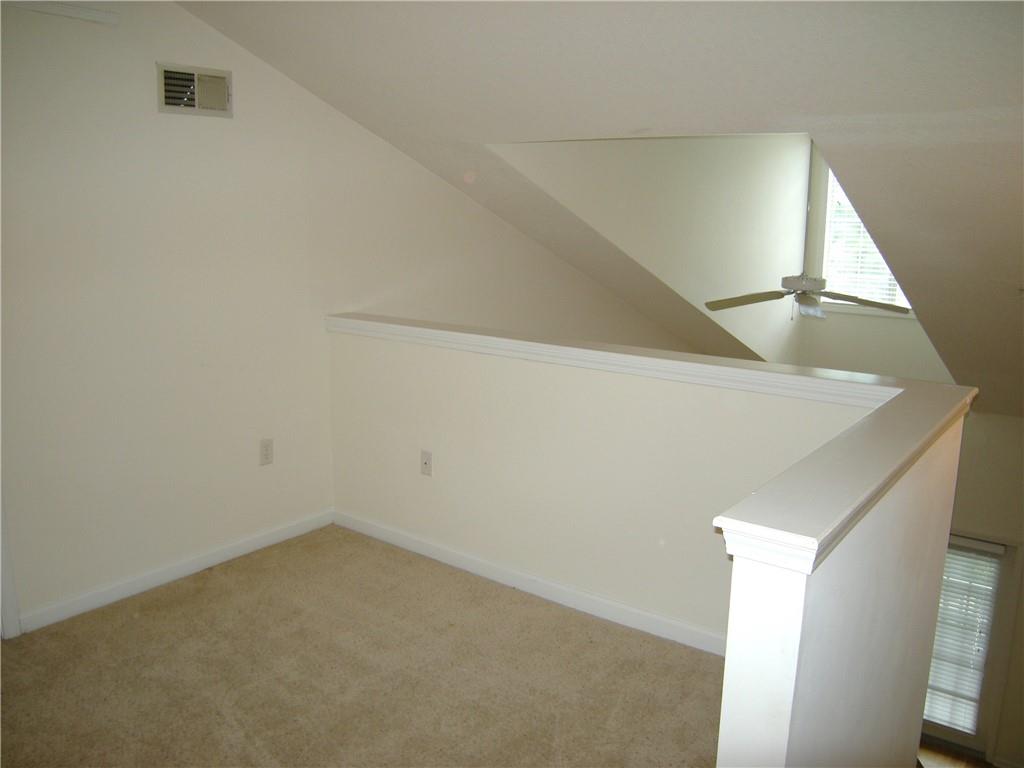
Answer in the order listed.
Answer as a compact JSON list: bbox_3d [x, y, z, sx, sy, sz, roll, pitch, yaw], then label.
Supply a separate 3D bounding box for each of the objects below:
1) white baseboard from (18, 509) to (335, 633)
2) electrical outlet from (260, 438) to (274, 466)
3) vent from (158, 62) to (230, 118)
[{"bbox_3d":[-1.323,0.764,3.547,0.015,0.075,1.481,9,14,36],"label":"white baseboard"},{"bbox_3d":[-1.105,0.309,3.747,0.010,0.116,0.071,9,14,36],"label":"electrical outlet"},{"bbox_3d":[-1.233,-1.143,3.238,0.020,0.184,0.325,9,14,36],"label":"vent"}]

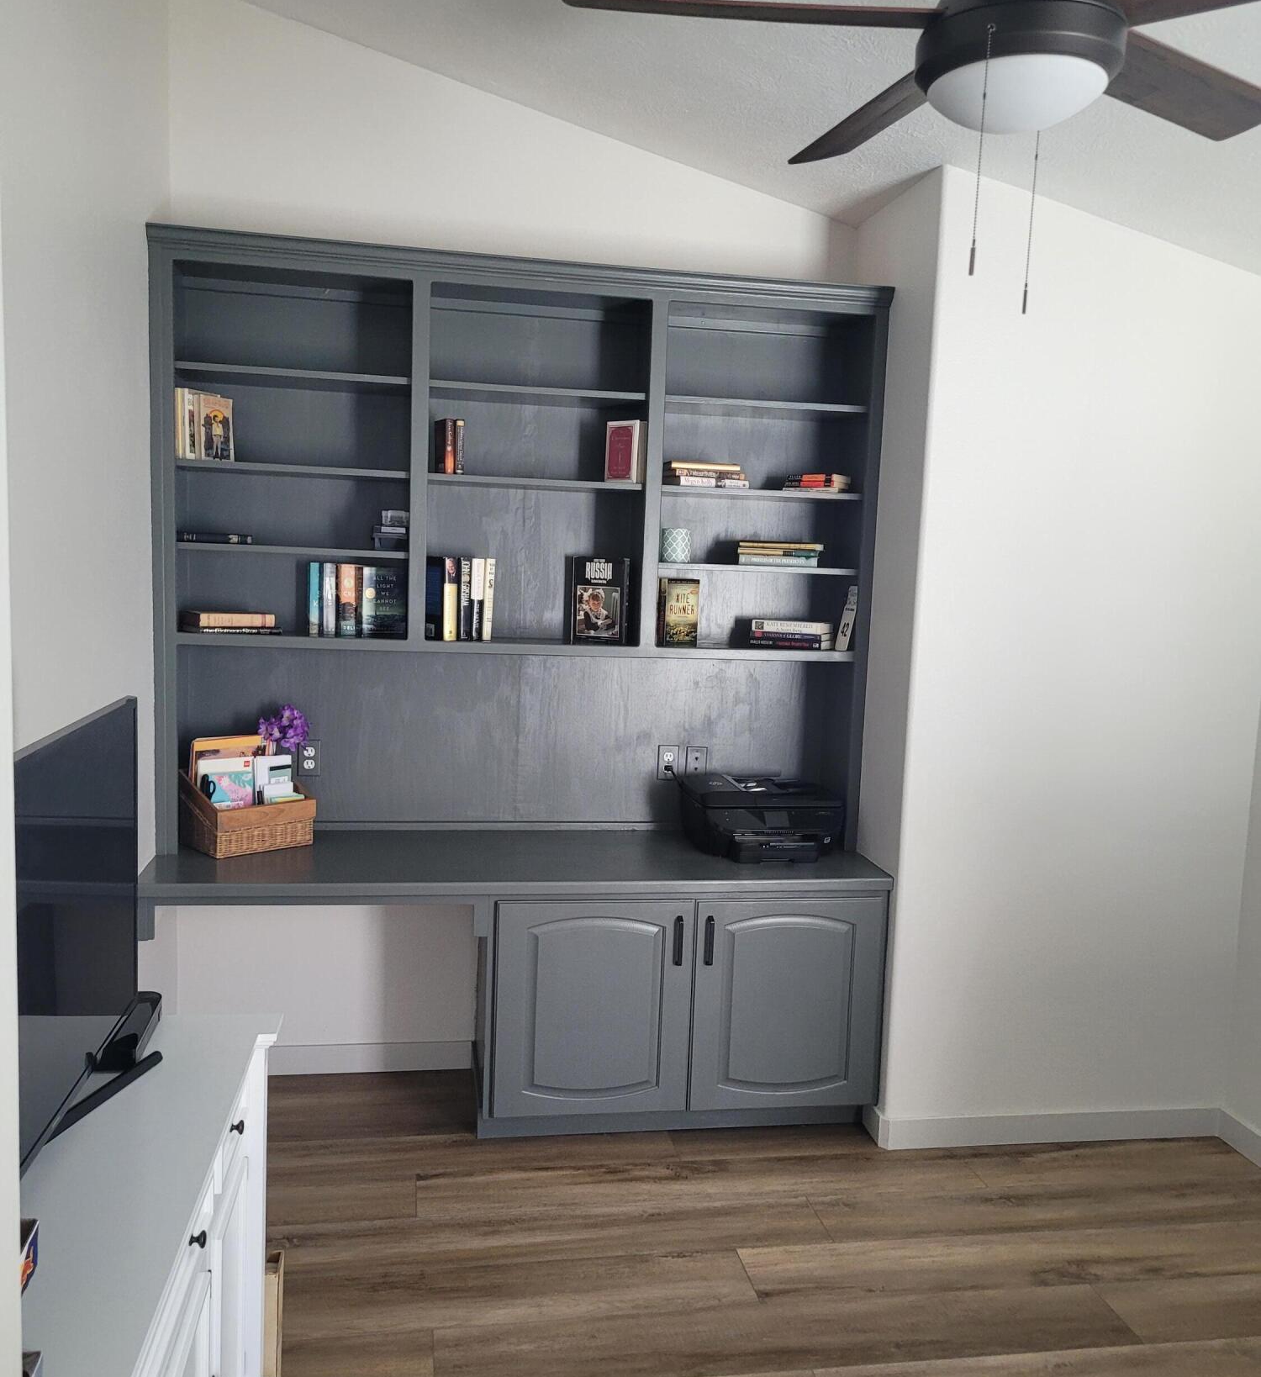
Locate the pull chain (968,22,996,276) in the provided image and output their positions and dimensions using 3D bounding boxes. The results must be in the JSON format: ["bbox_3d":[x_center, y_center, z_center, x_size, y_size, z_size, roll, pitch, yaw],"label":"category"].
[{"bbox_3d":[0.475,-0.727,1.710,0.012,0.325,0.012,1,7,-10],"label":"pull chain"}]

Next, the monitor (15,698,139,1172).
[{"bbox_3d":[-0.797,0.326,1.693,0.060,0.515,0.900,1,7,-9],"label":"monitor"}]

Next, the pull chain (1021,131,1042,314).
[{"bbox_3d":[0.625,-0.742,1.965,0.012,0.310,0.012,1,7,-10],"label":"pull chain"}]

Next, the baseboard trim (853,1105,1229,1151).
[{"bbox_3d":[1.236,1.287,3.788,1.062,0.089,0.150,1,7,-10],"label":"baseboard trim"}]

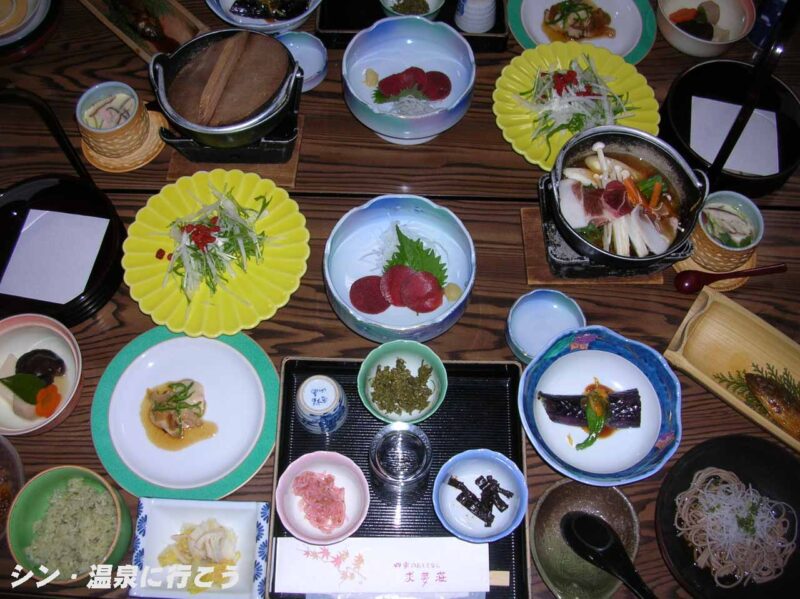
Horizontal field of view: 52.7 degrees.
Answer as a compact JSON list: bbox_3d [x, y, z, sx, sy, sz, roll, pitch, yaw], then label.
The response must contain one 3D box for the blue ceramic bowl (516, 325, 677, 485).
[{"bbox_3d":[0.208,0.116,0.864,0.171,0.043,0.171,0,67,-1],"label":"blue ceramic bowl"}]

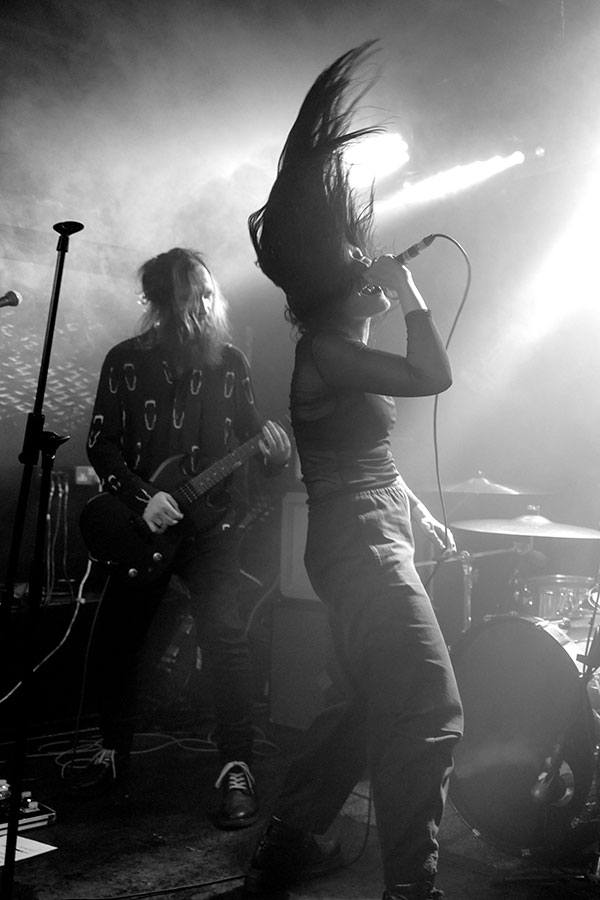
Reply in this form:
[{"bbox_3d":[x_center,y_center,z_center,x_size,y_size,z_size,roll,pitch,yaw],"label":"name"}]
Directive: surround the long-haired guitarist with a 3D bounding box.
[{"bbox_3d":[-0.385,0.225,2.220,0.680,1.750,0.500,1,-3,-12],"label":"long-haired guitarist"}]

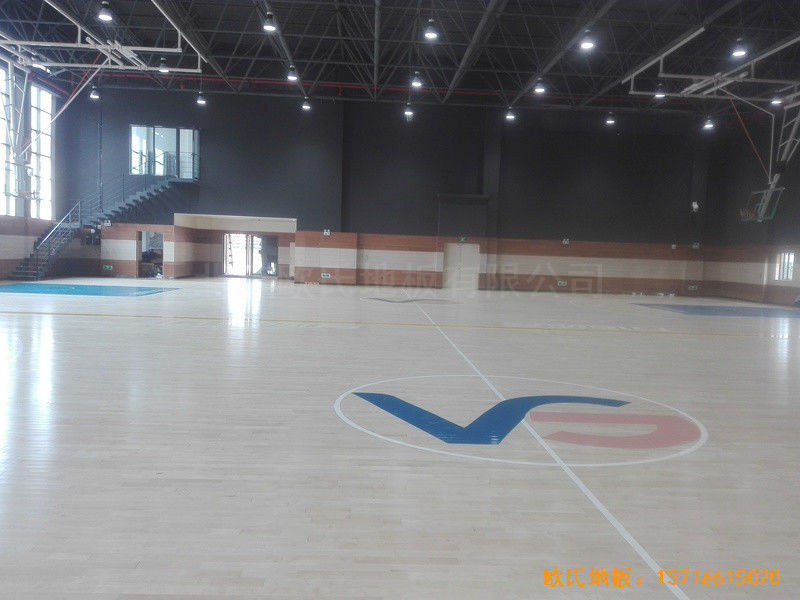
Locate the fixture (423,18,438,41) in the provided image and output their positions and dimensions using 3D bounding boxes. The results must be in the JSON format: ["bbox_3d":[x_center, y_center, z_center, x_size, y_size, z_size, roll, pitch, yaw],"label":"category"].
[{"bbox_3d":[0.904,-8.034,18.500,0.430,0.570,0.430,2,4,-2],"label":"fixture"}]

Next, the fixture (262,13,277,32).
[{"bbox_3d":[-3.806,-8.114,18.200,0.430,0.570,0.430,2,4,-2],"label":"fixture"}]

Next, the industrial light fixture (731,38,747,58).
[{"bbox_3d":[10.253,-7.639,18.900,0.430,0.570,0.430,2,4,-2],"label":"industrial light fixture"}]

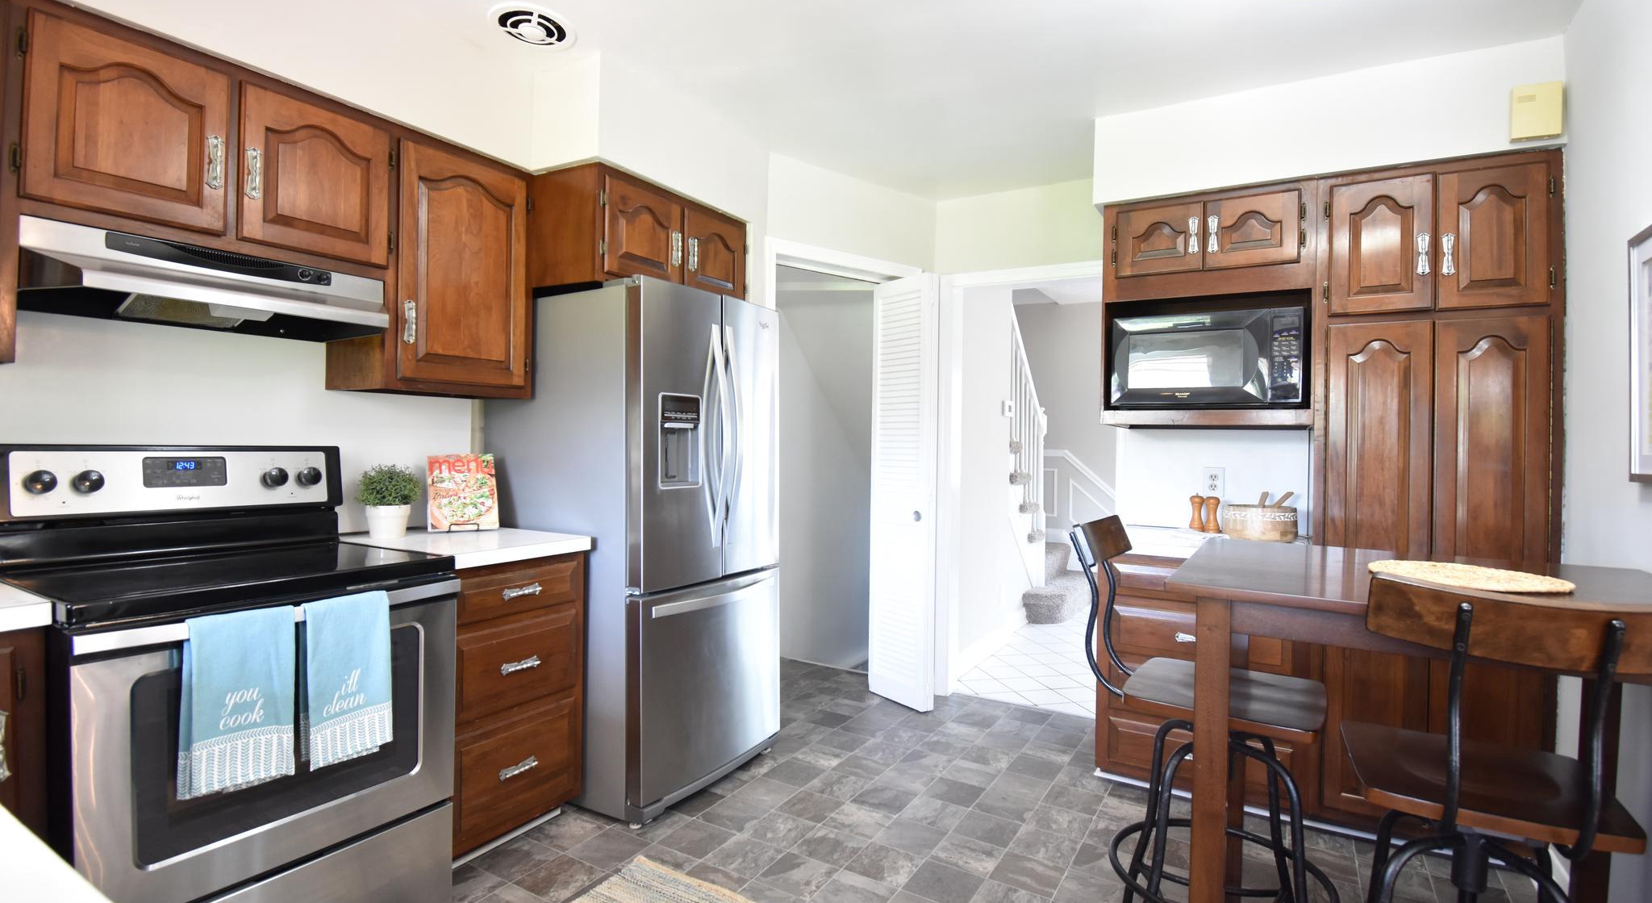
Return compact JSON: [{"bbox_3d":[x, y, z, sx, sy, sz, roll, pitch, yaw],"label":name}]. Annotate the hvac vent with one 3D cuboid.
[{"bbox_3d":[-0.869,-1.244,2.171,0.246,0.035,0.246,1,0,0],"label":"hvac vent"}]

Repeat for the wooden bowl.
[{"bbox_3d":[1.620,0.262,2.748,0.250,0.125,0.250,1,0,30],"label":"wooden bowl"}]

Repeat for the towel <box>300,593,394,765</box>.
[{"bbox_3d":[-1.107,0.514,1.692,0.060,0.370,0.190,1,0,33],"label":"towel"}]

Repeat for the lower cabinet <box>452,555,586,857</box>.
[{"bbox_3d":[-1.218,0.758,2.402,0.615,0.865,0.528,1,1,32],"label":"lower cabinet"}]

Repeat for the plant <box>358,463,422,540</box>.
[{"bbox_3d":[-1.354,0.151,2.287,0.185,0.230,0.185,1,0,33],"label":"plant"}]

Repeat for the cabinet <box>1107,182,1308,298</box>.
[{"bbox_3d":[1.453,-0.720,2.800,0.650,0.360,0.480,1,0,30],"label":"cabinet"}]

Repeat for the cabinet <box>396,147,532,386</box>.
[{"bbox_3d":[-1.226,-0.561,2.342,0.320,0.740,0.460,1,0,33],"label":"cabinet"}]

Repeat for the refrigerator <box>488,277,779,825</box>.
[{"bbox_3d":[-0.720,0.325,2.870,0.887,1.774,0.737,1,1,32],"label":"refrigerator"}]

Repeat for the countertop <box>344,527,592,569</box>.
[{"bbox_3d":[-1.204,0.300,2.388,0.640,0.054,0.560,1,1,32],"label":"countertop"}]

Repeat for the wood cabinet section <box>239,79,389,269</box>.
[{"bbox_3d":[-1.501,-0.729,2.069,0.320,0.393,0.360,1,0,32],"label":"wood cabinet section"}]

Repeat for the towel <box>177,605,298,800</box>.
[{"bbox_3d":[-1.218,0.509,1.522,0.060,0.365,0.200,1,0,33],"label":"towel"}]

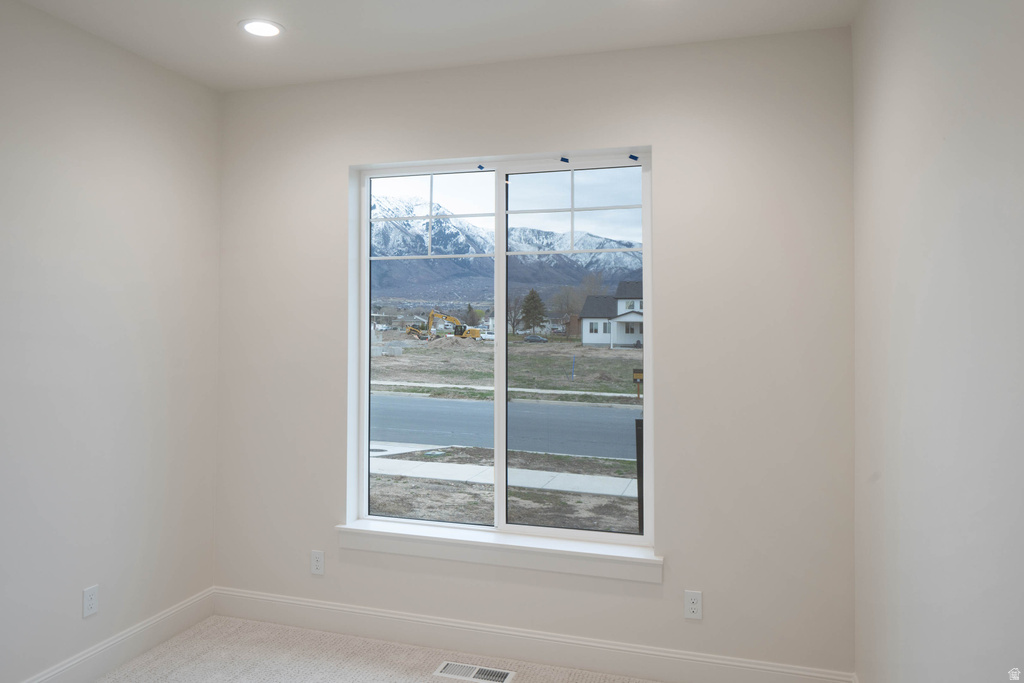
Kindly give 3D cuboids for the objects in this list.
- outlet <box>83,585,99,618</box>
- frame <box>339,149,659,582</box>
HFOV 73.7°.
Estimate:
[{"bbox_3d":[-1.786,1.106,2.899,0.012,0.117,0.072,0,-1,17],"label":"outlet"},{"bbox_3d":[-0.086,0.084,3.225,1.581,1.896,0.155,0,-1,17],"label":"frame"}]

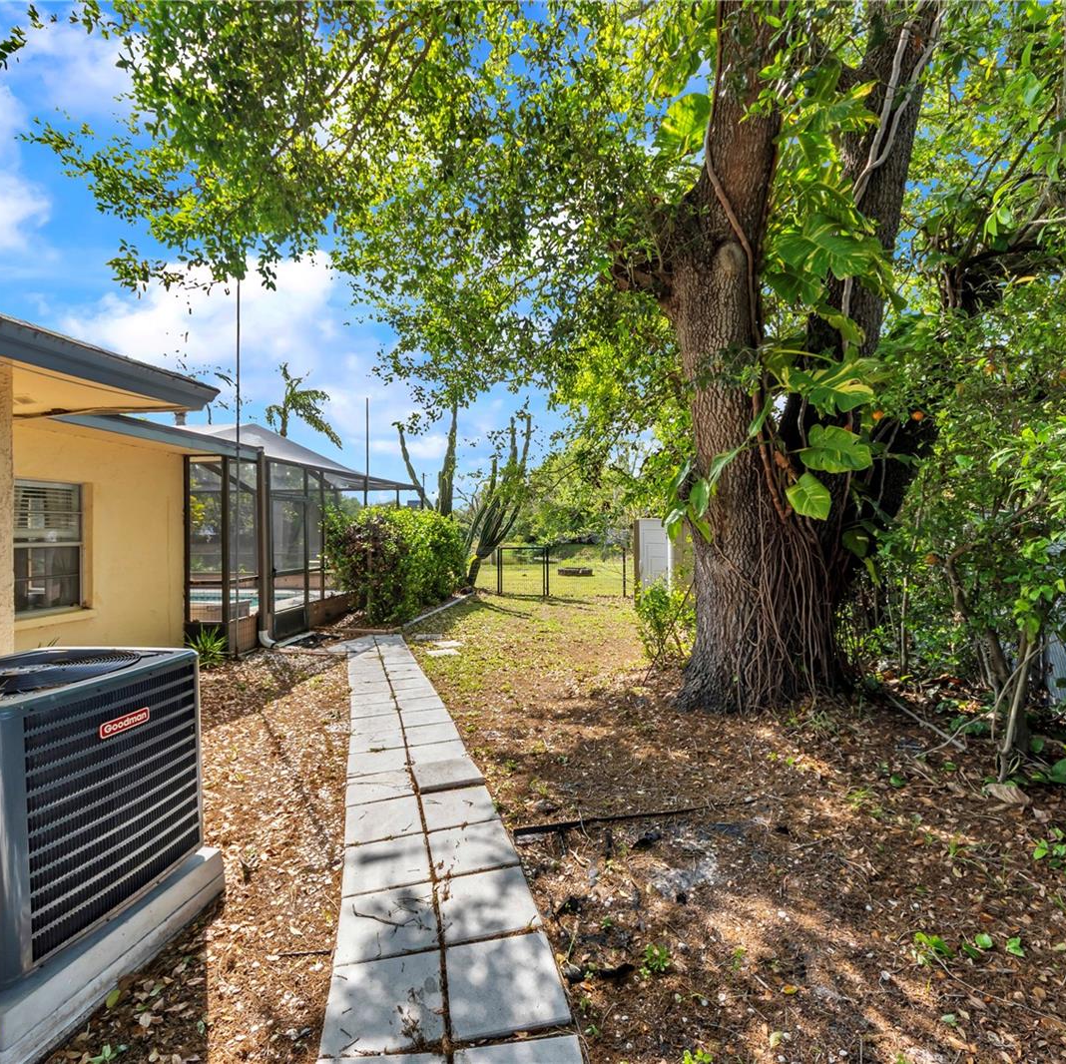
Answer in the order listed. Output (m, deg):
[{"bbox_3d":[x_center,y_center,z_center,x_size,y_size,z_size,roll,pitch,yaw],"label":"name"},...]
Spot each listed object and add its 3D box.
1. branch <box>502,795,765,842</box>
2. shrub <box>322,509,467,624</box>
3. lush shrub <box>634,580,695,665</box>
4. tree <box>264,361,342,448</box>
[{"bbox_3d":[0.640,1.550,2.960,1.520,0.050,0.080,0,0,-15],"label":"branch"},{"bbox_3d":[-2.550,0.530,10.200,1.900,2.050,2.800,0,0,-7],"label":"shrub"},{"bbox_3d":[1.600,1.060,6.300,0.850,1.030,0.800,0,0,0],"label":"lush shrub"},{"bbox_3d":[-7.800,-2.100,18.000,2.800,7.300,2.700,0,0,0],"label":"tree"}]

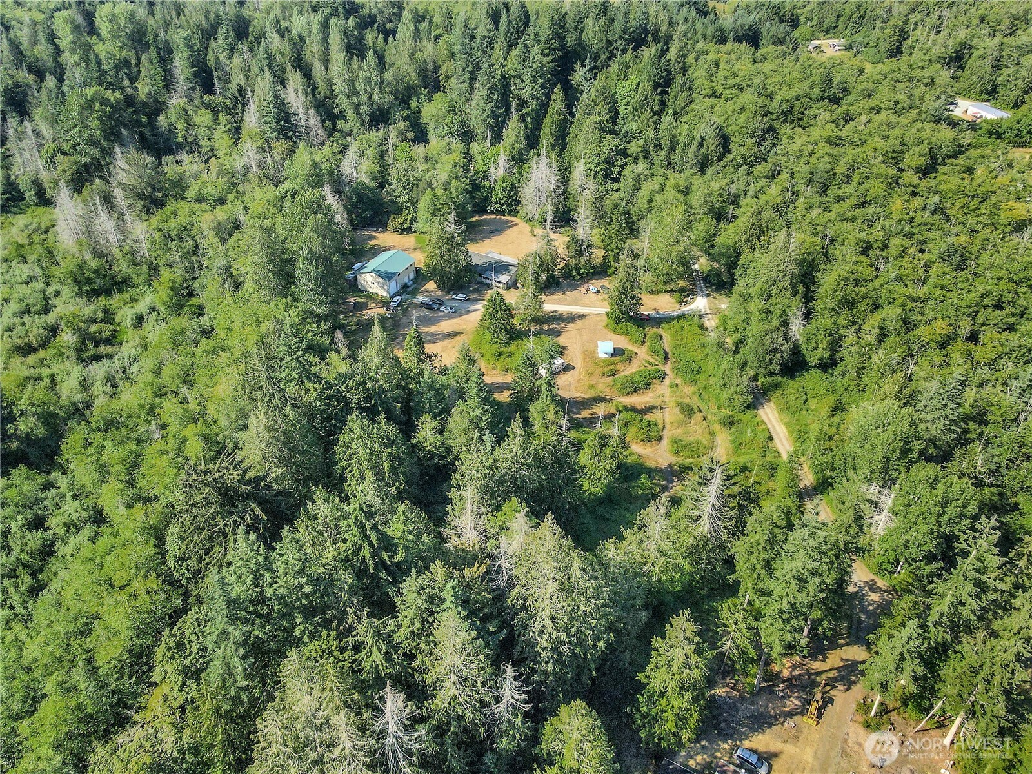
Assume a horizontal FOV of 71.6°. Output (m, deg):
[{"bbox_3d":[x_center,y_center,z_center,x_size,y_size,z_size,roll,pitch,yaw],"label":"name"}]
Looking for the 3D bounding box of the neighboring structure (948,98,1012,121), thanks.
[{"bbox_3d":[220.642,-125.914,331.201,9.200,5.100,23.635,-2,34,-3],"label":"neighboring structure"}]

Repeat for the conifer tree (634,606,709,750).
[{"bbox_3d":[22.124,38.702,96.759,10.147,25.356,10.147,0,34,0],"label":"conifer tree"}]

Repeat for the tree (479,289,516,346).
[{"bbox_3d":[-5.020,-18.774,186.760,10.253,14.744,10.253,0,34,0],"label":"tree"}]

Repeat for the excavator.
[{"bbox_3d":[44.295,46.346,105.542,2.050,2.800,6.199,18,38,25],"label":"excavator"}]

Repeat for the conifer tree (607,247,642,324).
[{"bbox_3d":[29.867,-27.488,193.083,9.673,21.626,9.673,0,34,0],"label":"conifer tree"}]

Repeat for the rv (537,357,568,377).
[{"bbox_3d":[8.891,-4.298,176.757,6.900,2.850,2.500,-24,40,-32],"label":"rv"}]

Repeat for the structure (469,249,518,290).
[{"bbox_3d":[-8.064,-37.198,221.450,21.000,5.300,12.200,20,39,28],"label":"structure"}]

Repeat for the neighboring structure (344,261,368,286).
[{"bbox_3d":[-48.219,-34.787,219.021,3.800,3.400,9.500,13,36,18],"label":"neighboring structure"}]

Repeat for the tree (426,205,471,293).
[{"bbox_3d":[-20.249,-40.791,209.428,13.717,24.372,13.717,0,34,0],"label":"tree"}]

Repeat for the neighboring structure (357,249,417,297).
[{"bbox_3d":[-38.704,-34.631,215.240,10.767,7.313,15.726,13,36,18],"label":"neighboring structure"}]

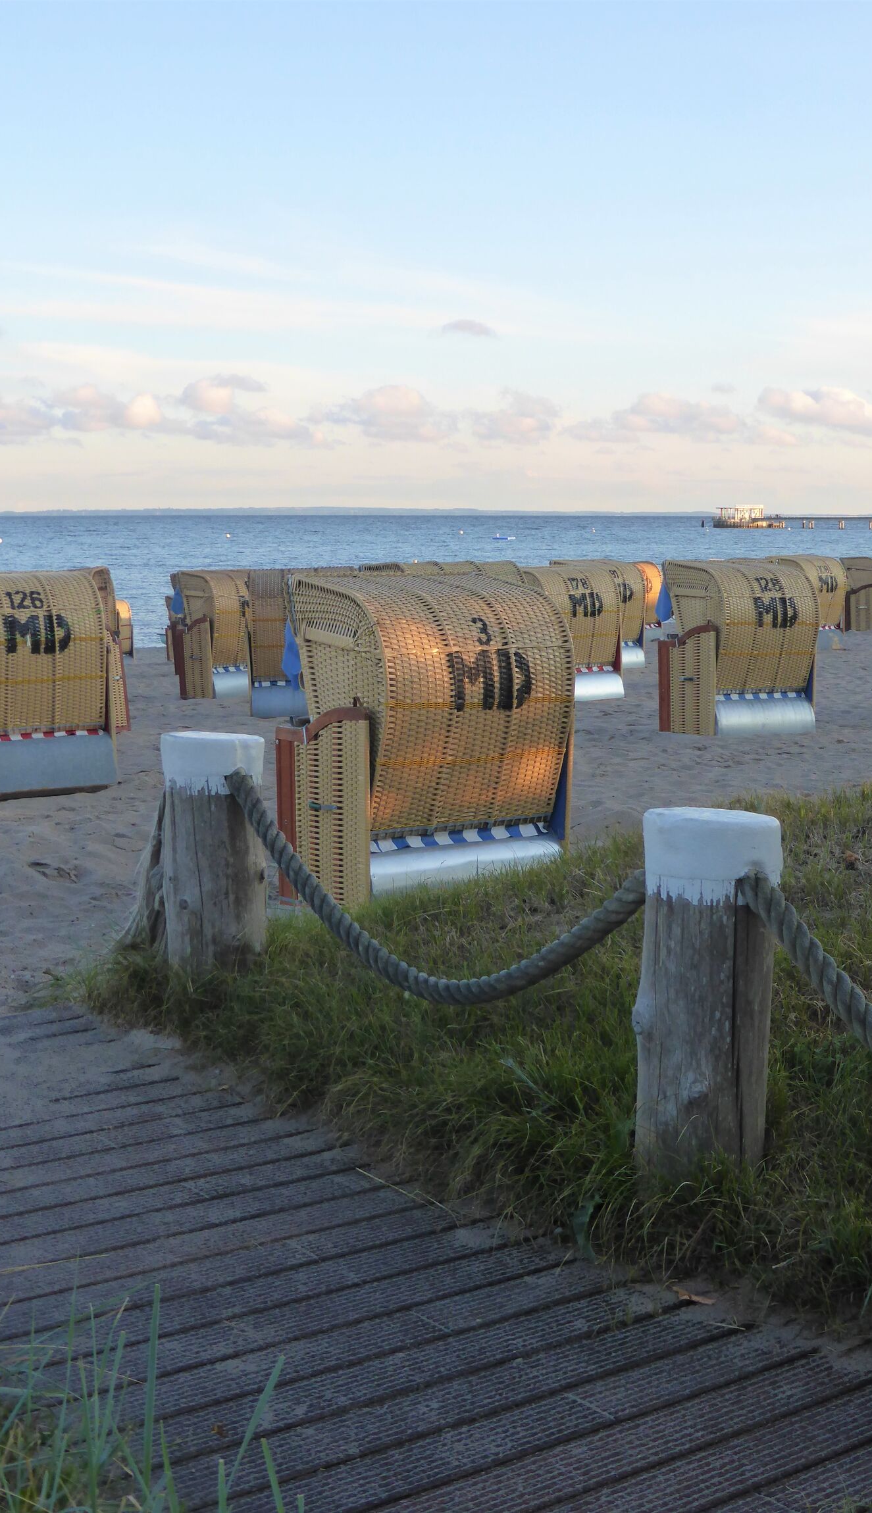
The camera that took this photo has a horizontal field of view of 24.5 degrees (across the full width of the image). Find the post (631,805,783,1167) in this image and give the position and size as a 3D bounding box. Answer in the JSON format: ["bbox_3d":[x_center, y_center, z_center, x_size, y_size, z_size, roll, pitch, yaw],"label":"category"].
[{"bbox_3d":[0.635,0.545,4.759,0.325,0.820,0.325,0,7,0],"label":"post"}]

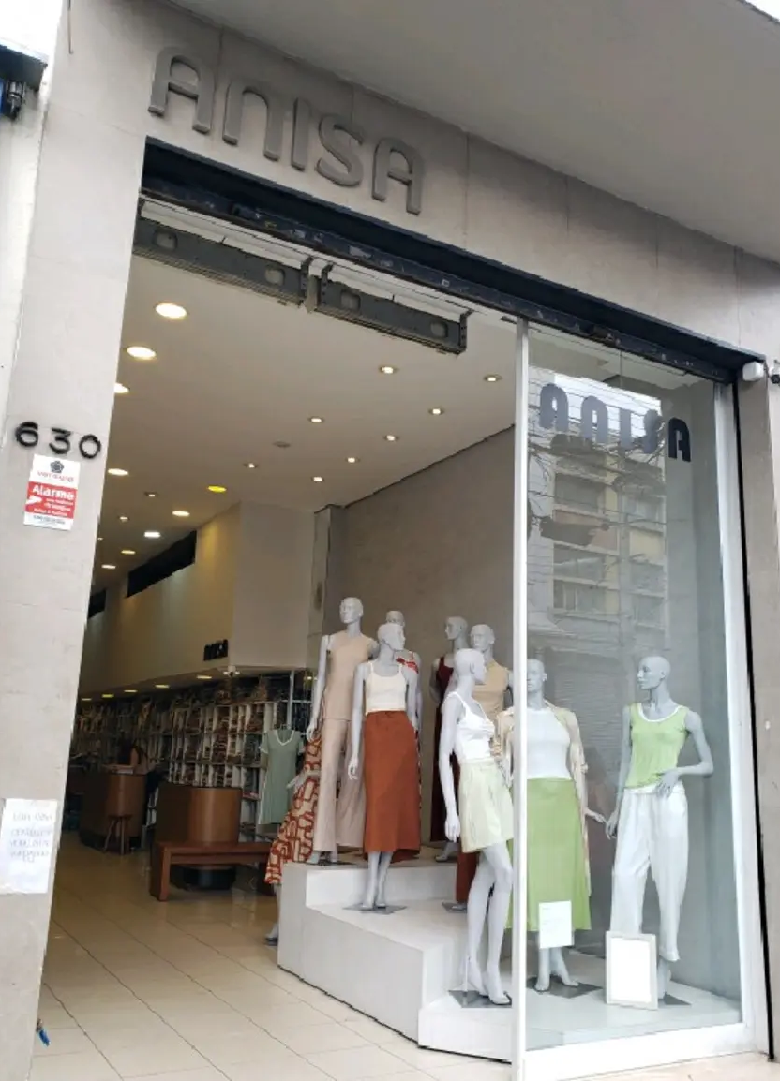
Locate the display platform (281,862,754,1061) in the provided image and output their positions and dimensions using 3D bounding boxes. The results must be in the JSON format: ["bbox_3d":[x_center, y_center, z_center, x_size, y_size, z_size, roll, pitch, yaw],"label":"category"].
[{"bbox_3d":[0.439,2.412,5.027,1.658,0.623,2.800,12,-17,-32],"label":"display platform"}]

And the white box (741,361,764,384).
[{"bbox_3d":[2.101,-0.975,4.694,0.070,0.106,0.090,9,-15,-25],"label":"white box"}]

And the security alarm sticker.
[{"bbox_3d":[-1.158,-0.164,2.793,0.147,0.250,0.004,9,-16,-24],"label":"security alarm sticker"}]

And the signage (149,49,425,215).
[{"bbox_3d":[-0.398,-1.770,3.533,1.235,0.335,0.040,9,-16,-24],"label":"signage"}]

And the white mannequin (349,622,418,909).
[{"bbox_3d":[-0.033,1.442,5.385,0.460,1.800,0.360,3,-15,-3],"label":"white mannequin"}]

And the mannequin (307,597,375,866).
[{"bbox_3d":[-0.350,1.304,5.712,0.480,1.800,0.380,0,-15,10],"label":"mannequin"}]

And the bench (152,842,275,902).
[{"bbox_3d":[-1.587,3.084,7.610,1.170,0.450,0.370,9,-16,-24],"label":"bench"}]

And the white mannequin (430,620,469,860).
[{"bbox_3d":[0.526,1.488,6.281,0.500,1.800,0.360,-1,-15,14],"label":"white mannequin"}]

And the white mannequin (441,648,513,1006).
[{"bbox_3d":[0.492,1.515,4.509,0.380,1.800,0.450,-9,-19,38],"label":"white mannequin"}]

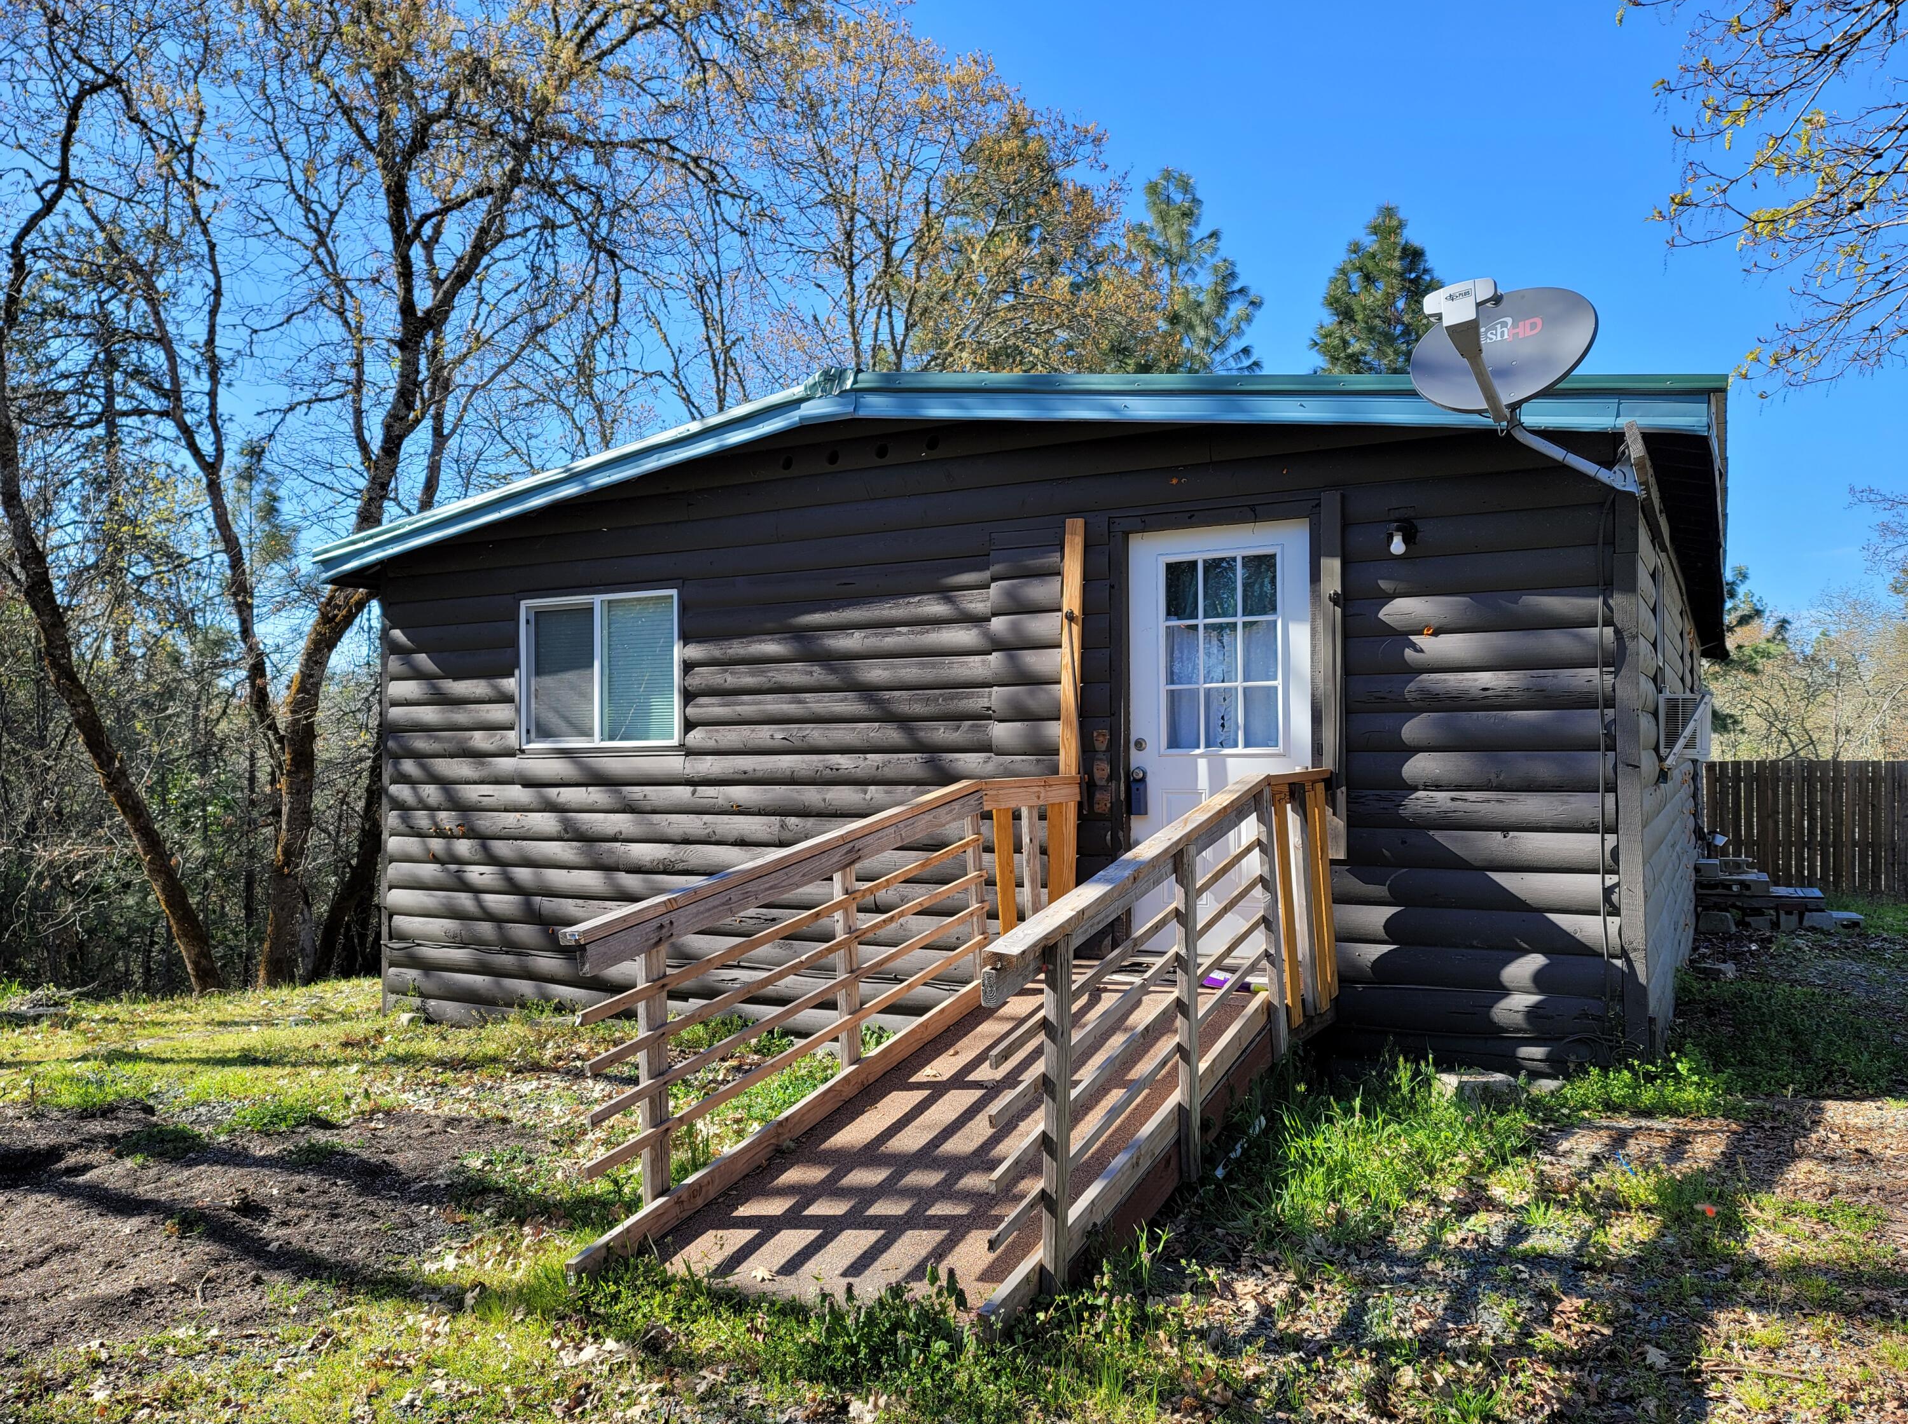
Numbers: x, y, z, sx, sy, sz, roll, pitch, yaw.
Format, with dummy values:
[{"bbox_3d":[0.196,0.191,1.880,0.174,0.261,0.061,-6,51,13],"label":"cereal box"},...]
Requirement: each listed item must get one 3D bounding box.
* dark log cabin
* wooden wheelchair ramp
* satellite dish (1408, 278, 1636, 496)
[{"bbox_3d":[2.836,0.158,13.257,8.040,3.580,14.280,-1,-1,29],"label":"dark log cabin"},{"bbox_3d":[0.312,0.861,4.806,1.310,1.255,3.360,-1,-1,29],"label":"wooden wheelchair ramp"},{"bbox_3d":[1.831,-1.075,4.531,0.650,0.700,0.830,-2,-2,37],"label":"satellite dish"}]

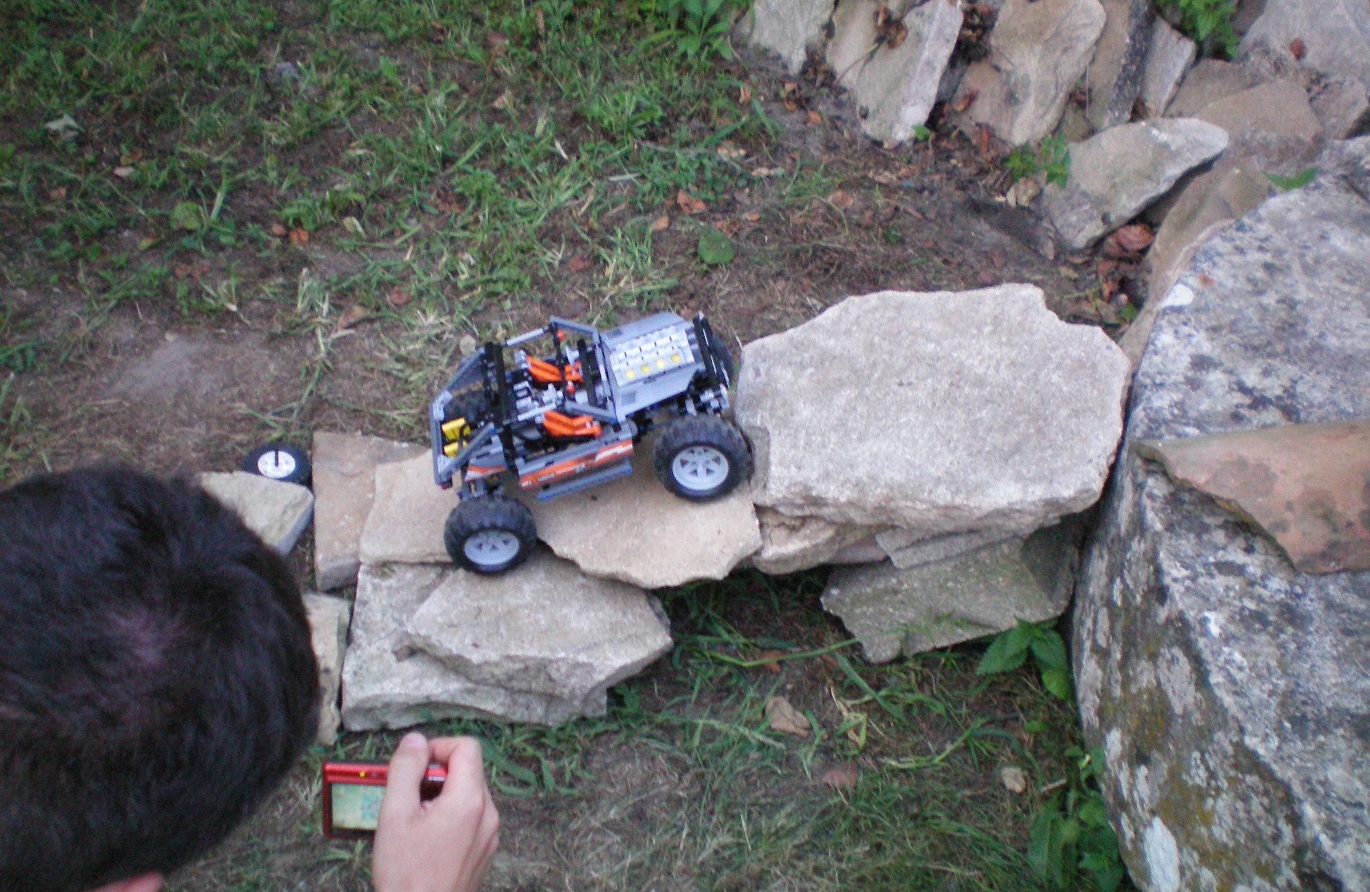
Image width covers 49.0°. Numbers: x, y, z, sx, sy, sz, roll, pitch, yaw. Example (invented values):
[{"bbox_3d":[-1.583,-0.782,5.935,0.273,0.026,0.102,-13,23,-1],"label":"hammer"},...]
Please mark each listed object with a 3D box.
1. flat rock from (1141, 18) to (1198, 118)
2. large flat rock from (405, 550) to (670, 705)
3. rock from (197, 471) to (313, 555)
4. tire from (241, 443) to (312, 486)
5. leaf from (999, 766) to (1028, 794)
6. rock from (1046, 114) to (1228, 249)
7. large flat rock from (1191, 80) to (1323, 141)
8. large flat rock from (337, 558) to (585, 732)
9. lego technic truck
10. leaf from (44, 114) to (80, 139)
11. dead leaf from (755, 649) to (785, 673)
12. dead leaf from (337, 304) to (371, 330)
[{"bbox_3d":[0.765,-0.599,2.387,0.062,0.165,0.070,13,25,-6],"label":"flat rock"},{"bbox_3d":[-0.151,0.177,1.554,0.265,0.060,0.160,3,47,-4],"label":"large flat rock"},{"bbox_3d":[-0.488,0.077,1.698,0.140,0.045,0.120,7,47,0],"label":"rock"},{"bbox_3d":[-0.477,0.027,1.756,0.081,0.028,0.081,7,47,0],"label":"tire"},{"bbox_3d":[0.331,0.336,1.513,0.027,0.012,0.031,0,50,0],"label":"leaf"},{"bbox_3d":[0.600,-0.351,2.009,0.251,0.070,0.114,-28,77,3],"label":"rock"},{"bbox_3d":[0.880,-0.513,2.305,0.185,0.055,0.125,-1,55,8],"label":"large flat rock"},{"bbox_3d":[-0.215,0.199,1.598,0.265,0.075,0.190,0,50,0],"label":"large flat rock"},{"bbox_3d":[-0.116,-0.026,1.532,0.325,0.178,0.190,-20,51,5],"label":"lego technic truck"},{"bbox_3d":[-0.905,-0.463,2.183,0.049,0.015,0.042,0,50,0],"label":"leaf"},{"bbox_3d":[0.092,0.233,1.632,0.031,0.015,0.028,7,47,0],"label":"dead leaf"},{"bbox_3d":[-0.426,-0.167,1.935,0.042,0.012,0.039,0,50,0],"label":"dead leaf"}]

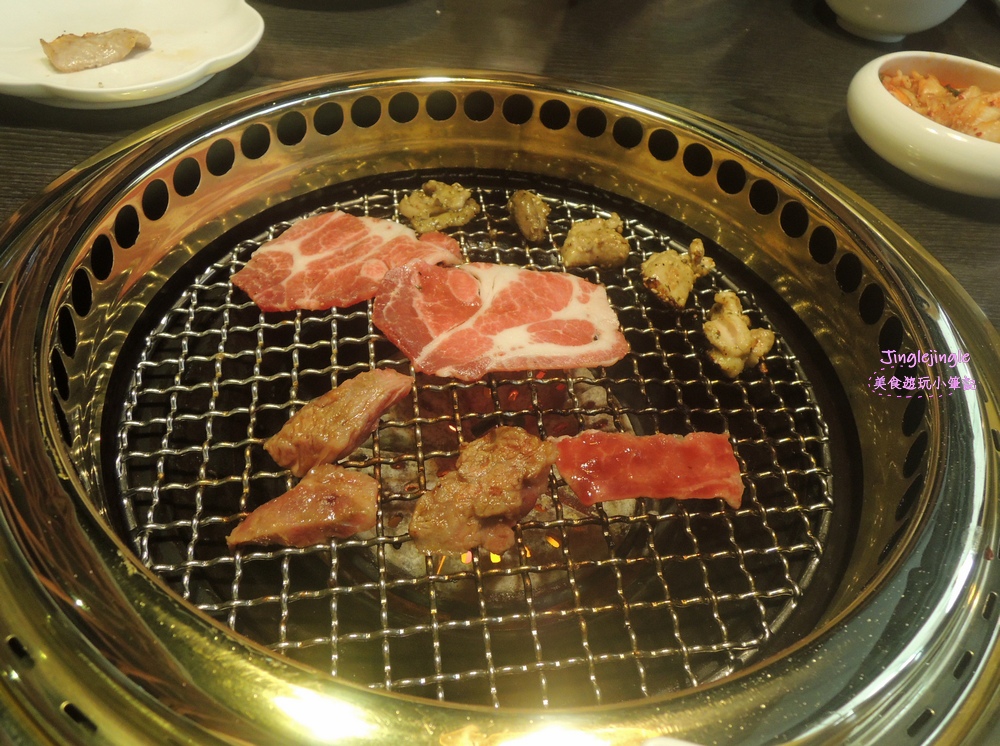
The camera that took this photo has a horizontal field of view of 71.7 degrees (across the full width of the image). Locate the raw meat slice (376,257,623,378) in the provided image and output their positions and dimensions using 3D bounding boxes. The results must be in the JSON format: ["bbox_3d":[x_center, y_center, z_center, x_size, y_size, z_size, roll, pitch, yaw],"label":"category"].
[{"bbox_3d":[0.000,-0.025,0.313,0.116,0.012,0.077,4,48,-3],"label":"raw meat slice"}]

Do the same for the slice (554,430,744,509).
[{"bbox_3d":[0.056,0.036,0.267,0.075,0.009,0.035,3,48,-4],"label":"slice"}]

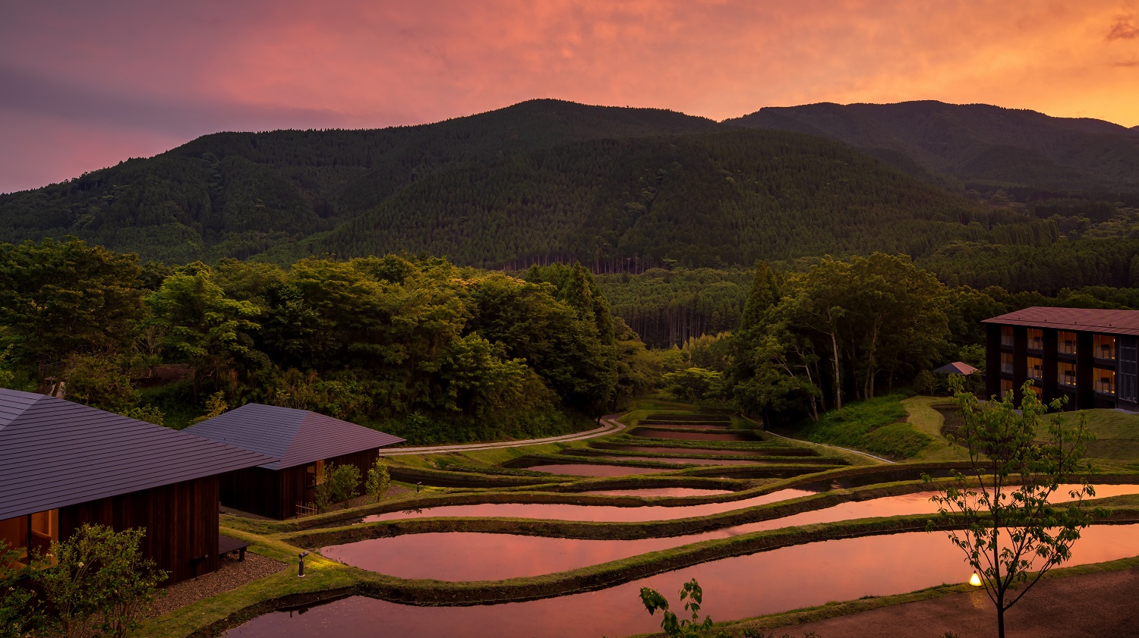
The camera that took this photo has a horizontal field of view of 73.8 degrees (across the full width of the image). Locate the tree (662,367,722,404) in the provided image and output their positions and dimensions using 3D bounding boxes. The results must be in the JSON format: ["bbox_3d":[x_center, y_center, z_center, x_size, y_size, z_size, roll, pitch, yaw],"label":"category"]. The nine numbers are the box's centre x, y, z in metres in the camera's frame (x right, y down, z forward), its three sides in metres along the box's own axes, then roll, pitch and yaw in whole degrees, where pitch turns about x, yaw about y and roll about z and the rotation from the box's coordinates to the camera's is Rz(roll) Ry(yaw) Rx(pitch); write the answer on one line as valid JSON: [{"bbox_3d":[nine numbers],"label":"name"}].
[{"bbox_3d":[15.531,8.446,96.000,7.300,4.700,7.000,0,1,0],"label":"tree"}]

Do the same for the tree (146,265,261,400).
[{"bbox_3d":[-25.147,0.762,52.000,7.300,9.300,7.000,-1,1,-26],"label":"tree"}]

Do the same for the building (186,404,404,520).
[{"bbox_3d":[-16.400,7.500,43.000,11.300,4.800,8.700,1,2,33],"label":"building"}]

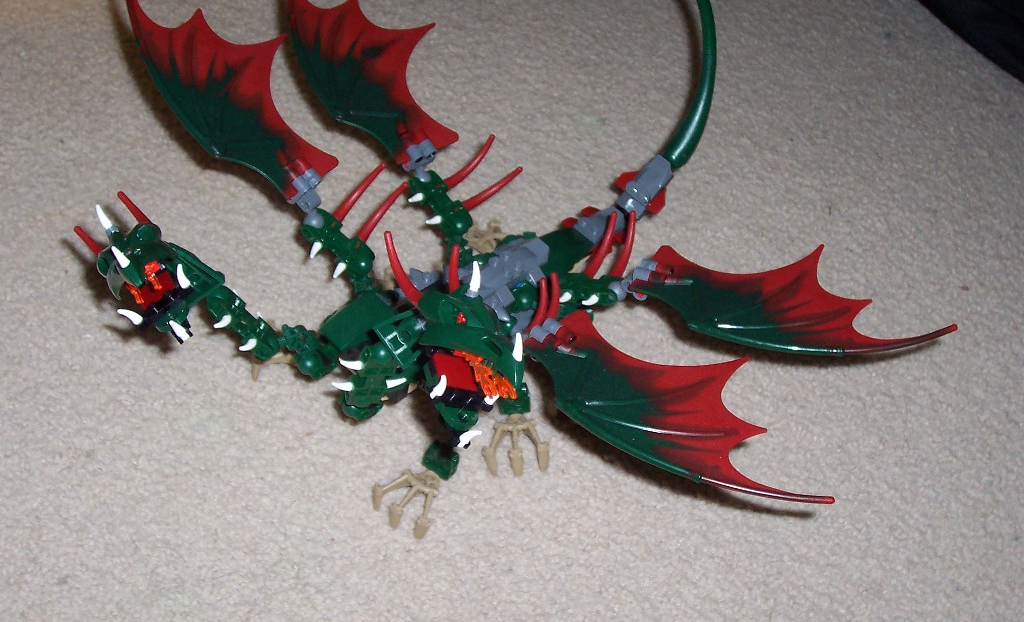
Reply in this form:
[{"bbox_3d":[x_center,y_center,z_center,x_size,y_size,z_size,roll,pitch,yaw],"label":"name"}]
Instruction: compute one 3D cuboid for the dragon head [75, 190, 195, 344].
[{"bbox_3d":[-0.162,-0.018,0.584,0.038,0.070,0.056,-37,103,-4],"label":"dragon head"}]

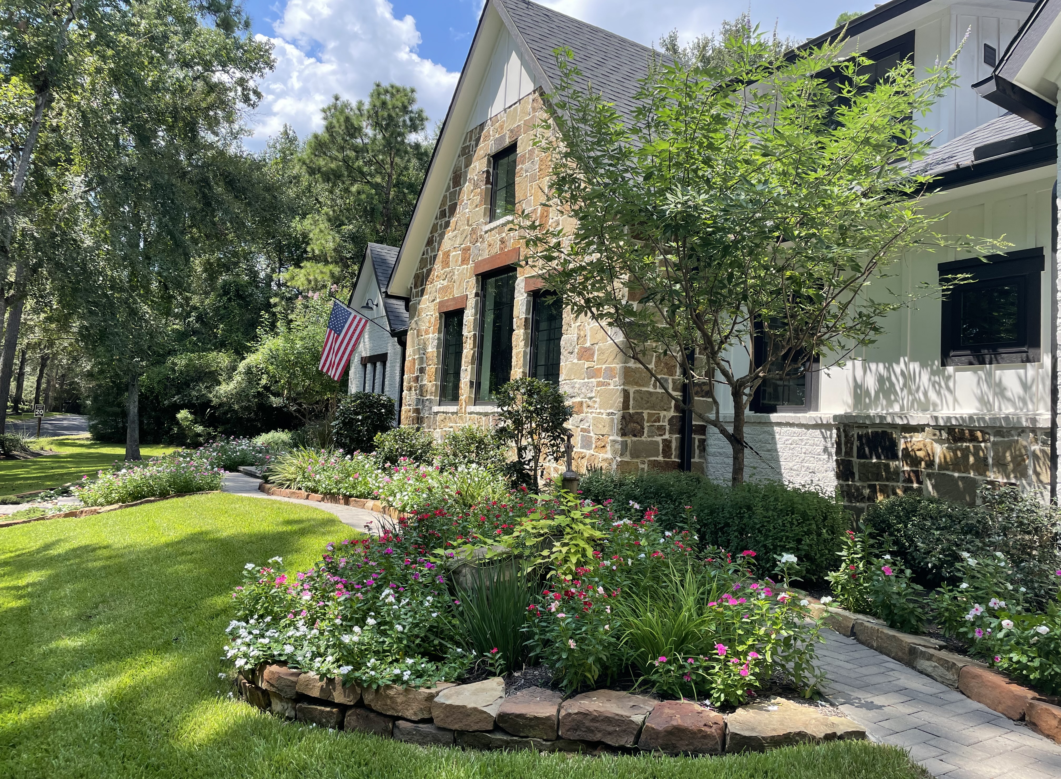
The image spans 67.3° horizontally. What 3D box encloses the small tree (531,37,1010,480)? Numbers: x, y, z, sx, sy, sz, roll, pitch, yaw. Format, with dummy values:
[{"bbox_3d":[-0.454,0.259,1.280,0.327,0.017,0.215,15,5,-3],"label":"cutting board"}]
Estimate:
[{"bbox_3d":[1.841,-0.806,6.400,3.750,4.224,3.300,3,-4,0],"label":"small tree"}]

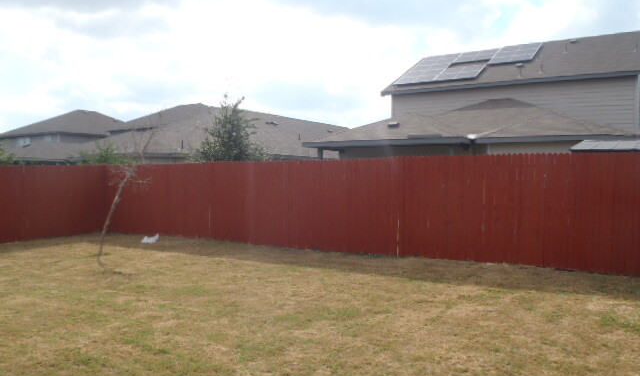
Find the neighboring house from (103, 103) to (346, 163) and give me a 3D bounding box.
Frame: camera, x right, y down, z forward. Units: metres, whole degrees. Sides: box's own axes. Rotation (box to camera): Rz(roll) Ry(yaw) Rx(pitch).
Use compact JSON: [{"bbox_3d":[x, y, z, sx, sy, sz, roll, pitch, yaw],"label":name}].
[{"bbox_3d":[-3.248,-1.784,30.861,12.000,5.400,19.000,1,1,31],"label":"neighboring house"}]

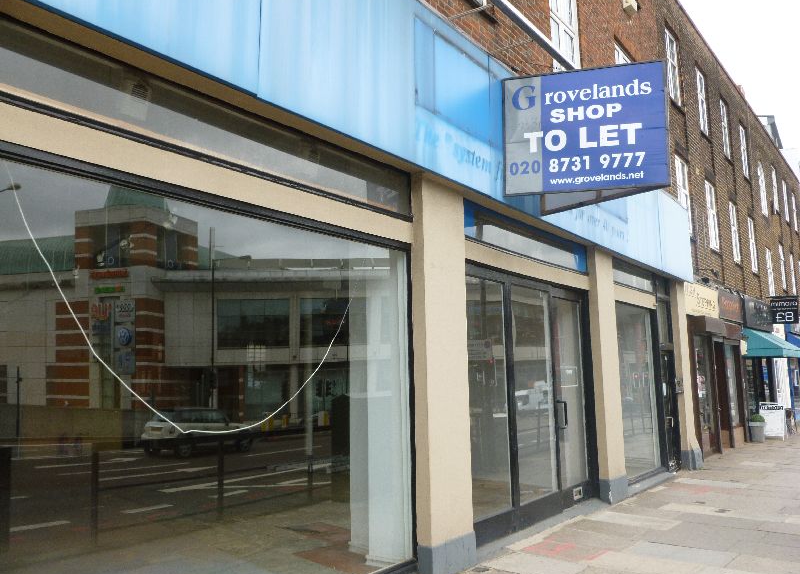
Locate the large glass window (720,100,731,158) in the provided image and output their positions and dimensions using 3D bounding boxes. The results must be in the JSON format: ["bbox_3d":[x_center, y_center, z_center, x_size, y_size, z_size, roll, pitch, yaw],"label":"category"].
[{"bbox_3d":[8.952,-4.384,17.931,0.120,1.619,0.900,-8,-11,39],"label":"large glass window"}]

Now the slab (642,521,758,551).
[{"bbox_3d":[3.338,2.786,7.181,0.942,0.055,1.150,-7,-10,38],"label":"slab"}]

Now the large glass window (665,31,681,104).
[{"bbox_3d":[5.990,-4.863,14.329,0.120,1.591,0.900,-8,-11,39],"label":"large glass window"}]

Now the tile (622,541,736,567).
[{"bbox_3d":[2.517,2.424,5.816,0.824,0.050,0.541,-7,-10,37],"label":"tile"}]

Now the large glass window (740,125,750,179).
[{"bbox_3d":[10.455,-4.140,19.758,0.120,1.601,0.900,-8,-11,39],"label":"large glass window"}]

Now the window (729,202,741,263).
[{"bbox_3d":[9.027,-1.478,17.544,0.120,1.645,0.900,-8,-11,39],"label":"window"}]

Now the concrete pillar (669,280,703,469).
[{"bbox_3d":[5.071,1.543,11.621,0.224,3.224,0.704,-7,-10,37],"label":"concrete pillar"}]

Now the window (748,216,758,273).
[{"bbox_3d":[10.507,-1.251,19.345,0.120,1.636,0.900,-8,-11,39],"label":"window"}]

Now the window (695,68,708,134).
[{"bbox_3d":[7.368,-4.495,15.776,0.100,1.568,0.808,-7,-10,37],"label":"window"}]

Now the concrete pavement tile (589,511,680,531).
[{"bbox_3d":[2.602,2.611,7.154,0.832,0.050,0.536,-7,-10,37],"label":"concrete pavement tile"}]

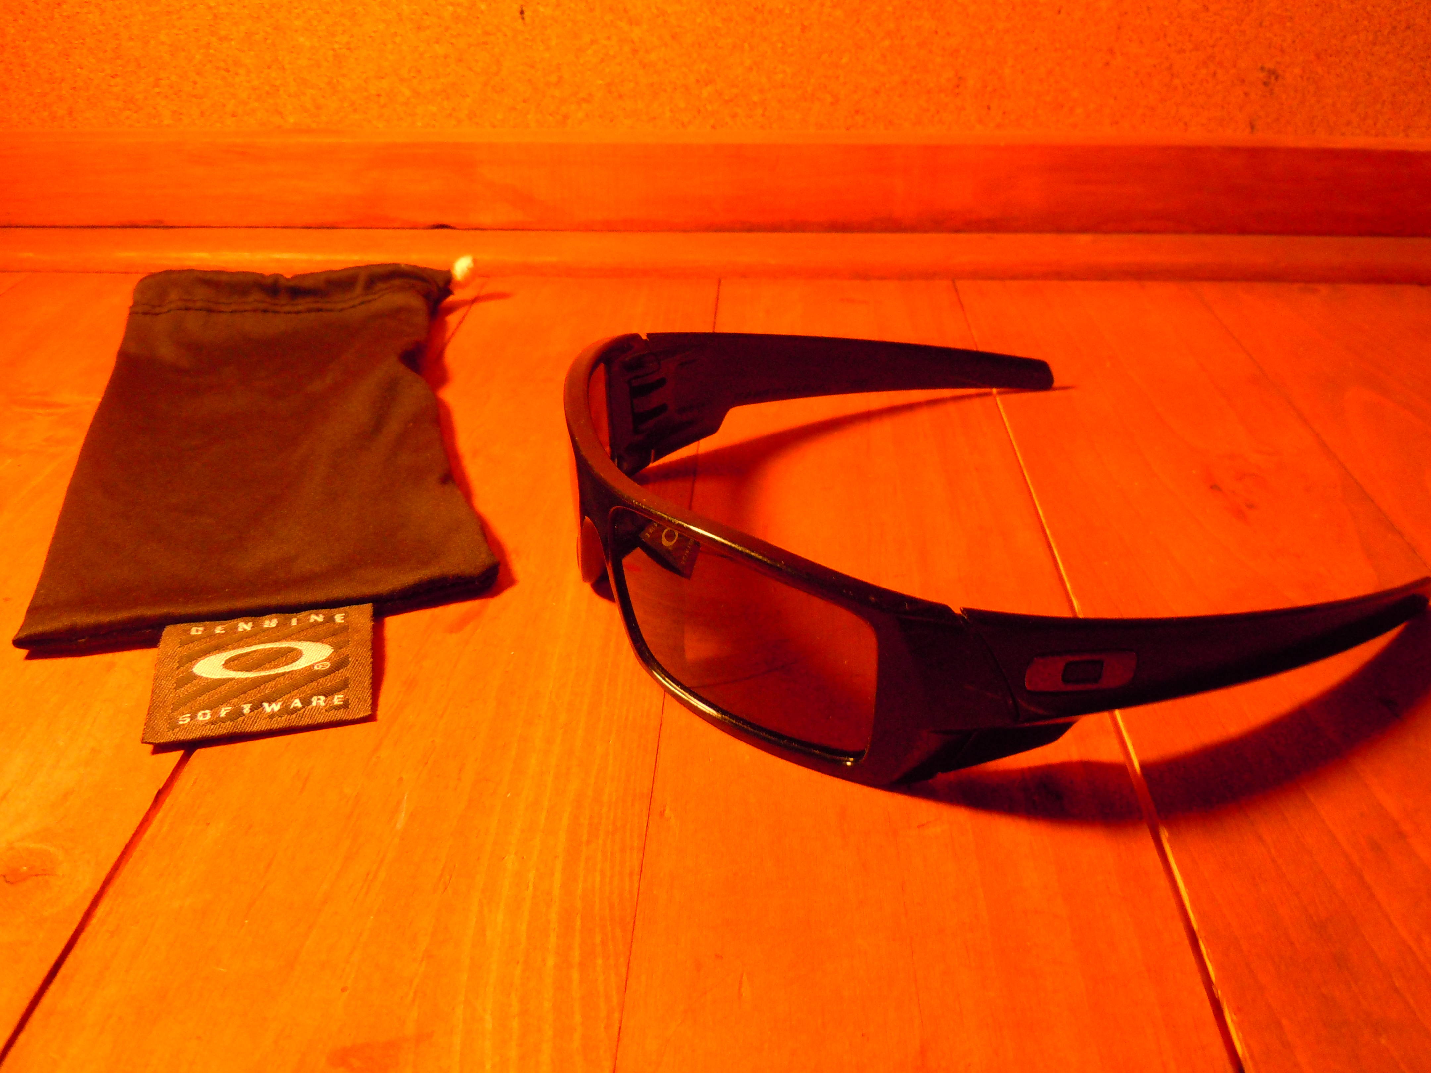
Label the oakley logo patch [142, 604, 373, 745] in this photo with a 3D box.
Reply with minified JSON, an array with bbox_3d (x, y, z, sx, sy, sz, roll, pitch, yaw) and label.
[{"bbox_3d":[-0.083,0.024,0.229,0.038,0.004,0.038,-6,31,-10],"label":"oakley logo patch"}]

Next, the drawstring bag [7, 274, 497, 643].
[{"bbox_3d":[-0.116,-0.038,0.330,0.096,0.014,0.202,-8,31,-13],"label":"drawstring bag"}]

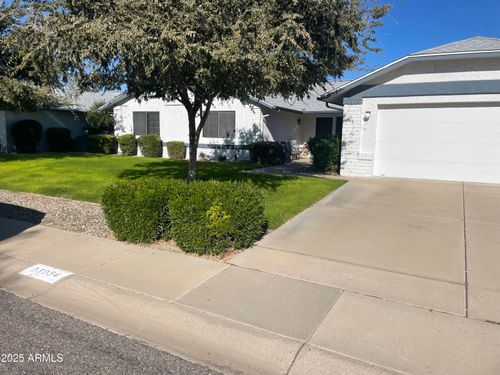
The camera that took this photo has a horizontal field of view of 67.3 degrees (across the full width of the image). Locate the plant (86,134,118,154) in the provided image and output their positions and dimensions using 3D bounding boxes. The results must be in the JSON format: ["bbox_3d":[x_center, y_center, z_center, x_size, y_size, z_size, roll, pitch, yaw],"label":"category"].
[{"bbox_3d":[-7.121,-2.095,18.206,1.500,0.960,1.200,5,10,28],"label":"plant"}]

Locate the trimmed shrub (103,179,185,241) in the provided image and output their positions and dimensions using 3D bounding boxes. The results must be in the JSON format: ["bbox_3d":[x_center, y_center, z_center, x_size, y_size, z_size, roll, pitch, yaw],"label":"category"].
[{"bbox_3d":[-1.755,0.361,6.379,1.280,0.910,1.220,5,10,28],"label":"trimmed shrub"}]

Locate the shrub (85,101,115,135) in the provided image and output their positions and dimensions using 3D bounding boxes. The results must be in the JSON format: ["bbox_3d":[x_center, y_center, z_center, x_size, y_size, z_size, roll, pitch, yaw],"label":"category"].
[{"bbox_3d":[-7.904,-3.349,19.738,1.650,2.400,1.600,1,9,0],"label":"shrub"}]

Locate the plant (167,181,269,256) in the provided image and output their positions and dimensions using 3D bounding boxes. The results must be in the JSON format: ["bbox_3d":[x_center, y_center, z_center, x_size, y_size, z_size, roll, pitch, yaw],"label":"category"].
[{"bbox_3d":[-0.476,0.421,6.001,1.380,0.940,1.300,1,9,0],"label":"plant"}]

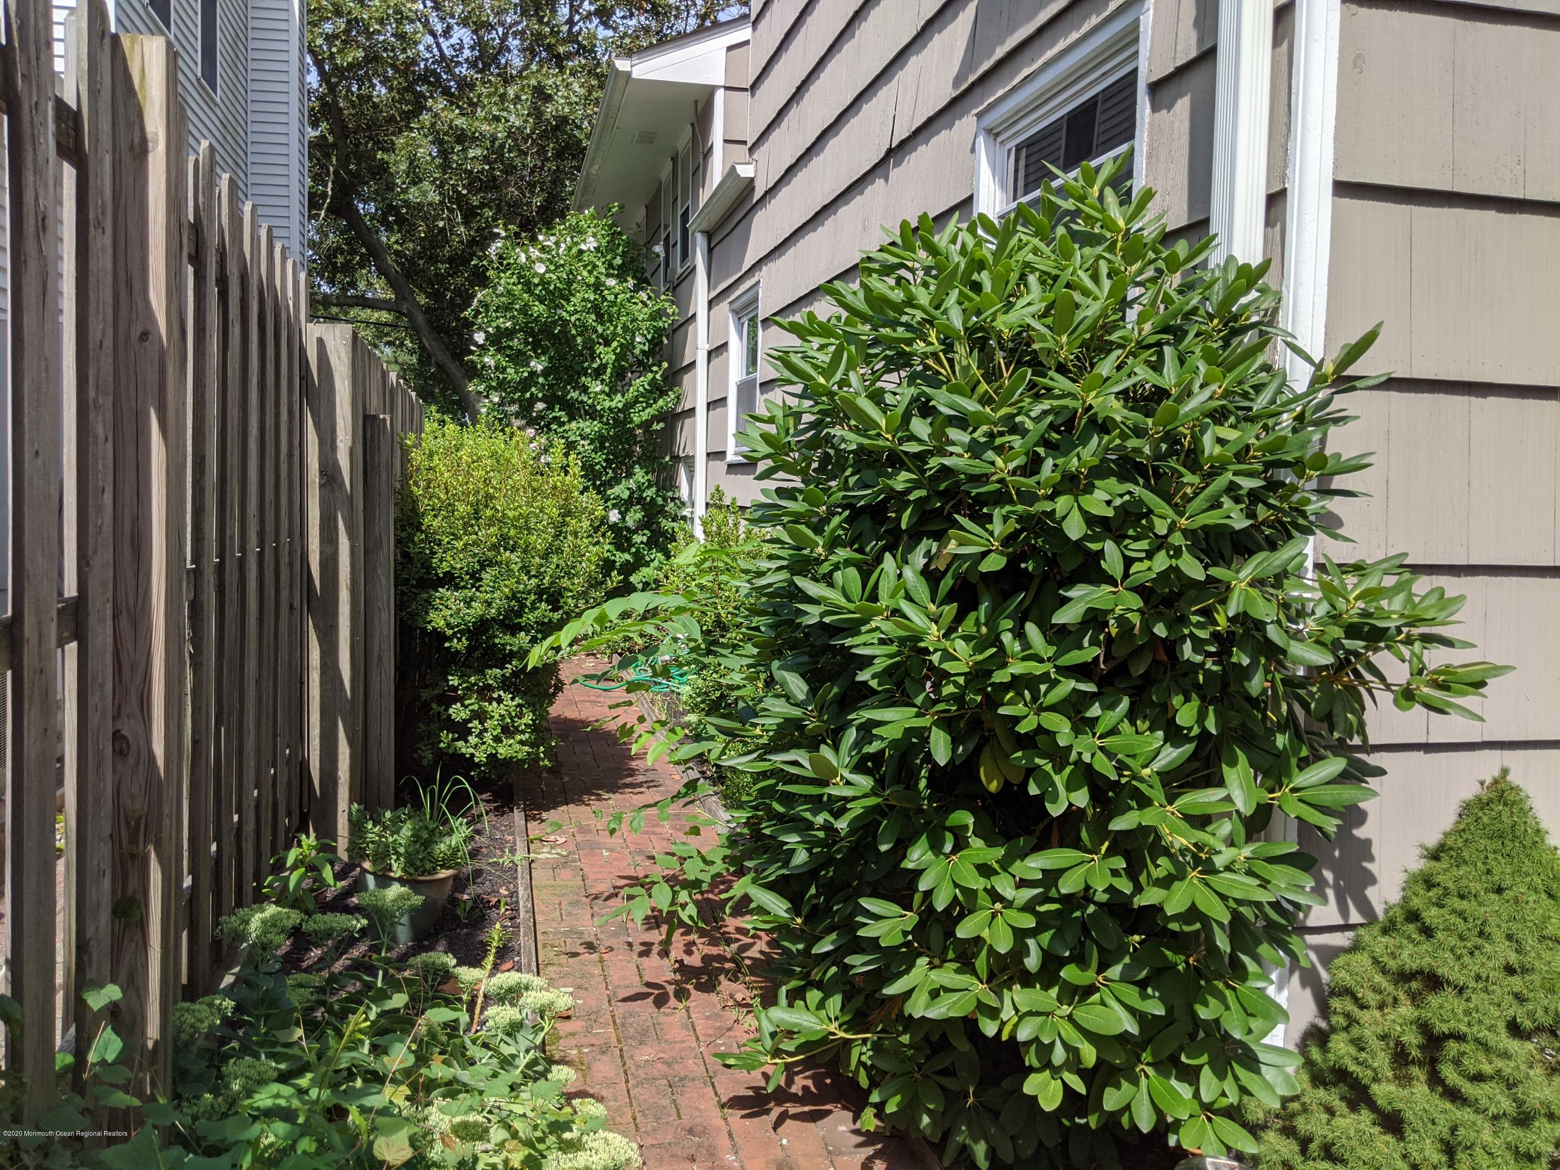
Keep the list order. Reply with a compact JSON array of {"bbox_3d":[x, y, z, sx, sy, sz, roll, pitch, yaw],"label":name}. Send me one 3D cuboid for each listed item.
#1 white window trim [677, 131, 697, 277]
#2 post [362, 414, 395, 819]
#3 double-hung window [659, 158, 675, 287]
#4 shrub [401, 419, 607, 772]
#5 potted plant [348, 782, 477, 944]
[{"bbox_3d":[-0.816,-3.285,10.575,0.090,1.200,0.870,0,5,-13],"label":"white window trim"},{"bbox_3d":[-1.493,0.177,4.530,0.105,1.609,0.105,0,5,-13],"label":"post"},{"bbox_3d":[-1.064,-3.388,11.693,0.100,1.180,0.830,0,5,-13],"label":"double-hung window"},{"bbox_3d":[-1.355,0.020,6.021,1.030,1.700,1.150,0,5,-13],"label":"shrub"},{"bbox_3d":[-1.119,0.817,3.713,0.380,0.430,0.360,0,5,-13],"label":"potted plant"}]

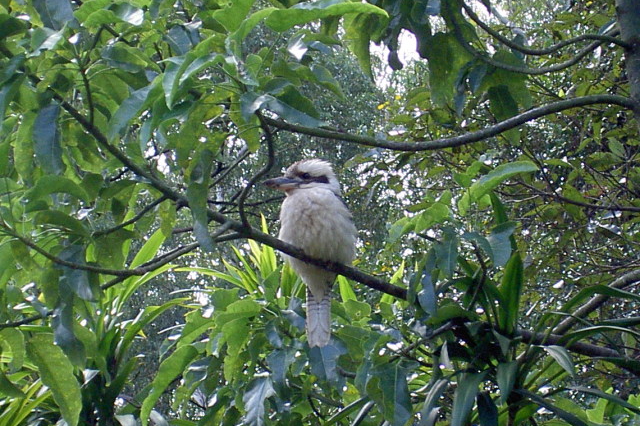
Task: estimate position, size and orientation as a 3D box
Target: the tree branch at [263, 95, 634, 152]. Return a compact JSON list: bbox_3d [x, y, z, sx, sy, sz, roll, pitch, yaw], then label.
[{"bbox_3d":[0.242,-0.169,3.550,0.700,0.105,0.160,0,-8,0],"label":"tree branch"}]

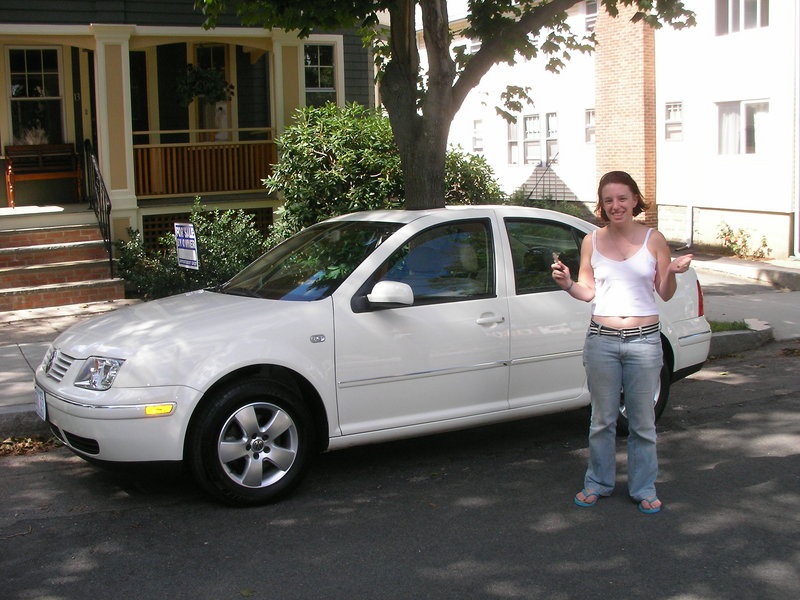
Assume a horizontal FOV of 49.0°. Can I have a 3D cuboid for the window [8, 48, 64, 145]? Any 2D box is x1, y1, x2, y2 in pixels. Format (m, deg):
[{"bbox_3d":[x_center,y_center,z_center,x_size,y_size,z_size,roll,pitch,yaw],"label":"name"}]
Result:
[{"bbox_3d":[-5.242,-2.928,12.700,0.740,1.450,0.140,-4,7,-25],"label":"window"}]

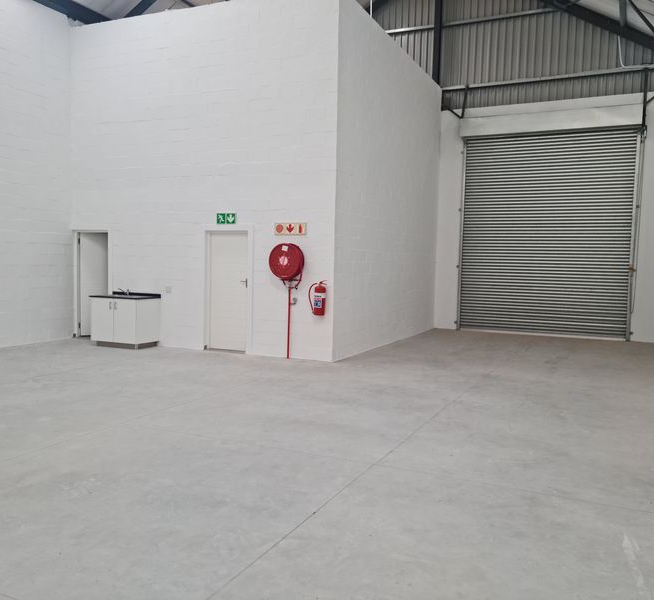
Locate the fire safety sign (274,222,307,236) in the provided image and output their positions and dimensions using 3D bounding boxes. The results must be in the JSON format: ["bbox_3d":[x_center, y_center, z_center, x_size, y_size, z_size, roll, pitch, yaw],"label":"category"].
[{"bbox_3d":[-0.573,-1.118,9.887,0.570,0.190,0.012,3,4,25],"label":"fire safety sign"}]

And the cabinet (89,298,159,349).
[{"bbox_3d":[-3.588,0.357,11.100,1.135,0.920,0.580,3,4,25],"label":"cabinet"}]

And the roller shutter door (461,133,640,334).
[{"bbox_3d":[4.725,-1.422,13.651,3.604,4.431,0.120,3,4,25],"label":"roller shutter door"}]

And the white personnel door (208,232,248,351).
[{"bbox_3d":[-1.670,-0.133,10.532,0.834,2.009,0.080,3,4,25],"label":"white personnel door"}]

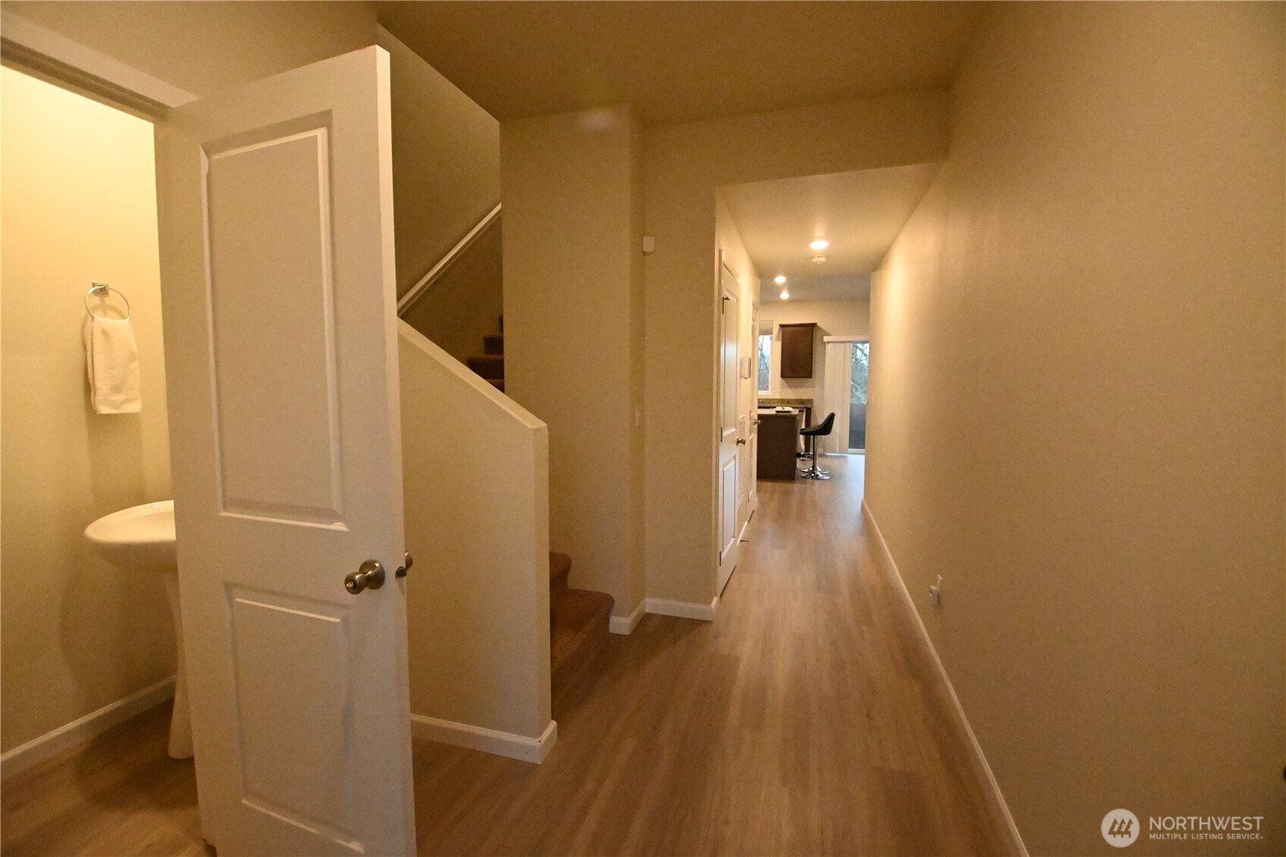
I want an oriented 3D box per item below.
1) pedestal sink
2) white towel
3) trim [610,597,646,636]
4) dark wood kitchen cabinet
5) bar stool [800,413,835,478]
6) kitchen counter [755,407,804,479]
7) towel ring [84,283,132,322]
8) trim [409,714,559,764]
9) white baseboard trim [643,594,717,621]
[{"bbox_3d":[-1.601,0.724,1.928,0.630,0.850,0.540,2,5,17],"label":"pedestal sink"},{"bbox_3d":[-1.992,-0.231,2.003,0.075,0.360,0.150,2,5,17],"label":"white towel"},{"bbox_3d":[-0.078,1.030,2.964,0.107,0.083,0.300,2,5,17],"label":"trim"},{"bbox_3d":[2.965,-1.484,10.321,0.670,1.050,0.360,2,5,17],"label":"dark wood kitchen cabinet"},{"bbox_3d":[2.443,0.238,7.533,0.480,0.935,0.440,2,5,17],"label":"bar stool"},{"bbox_3d":[2.011,0.197,8.184,0.740,0.914,1.850,2,5,17],"label":"kitchen counter"},{"bbox_3d":[-2.004,-0.458,1.998,0.065,0.165,0.145,2,5,17],"label":"towel ring"},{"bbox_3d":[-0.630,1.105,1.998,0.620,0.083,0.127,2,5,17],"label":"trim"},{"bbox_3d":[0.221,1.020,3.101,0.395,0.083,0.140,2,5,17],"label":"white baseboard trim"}]

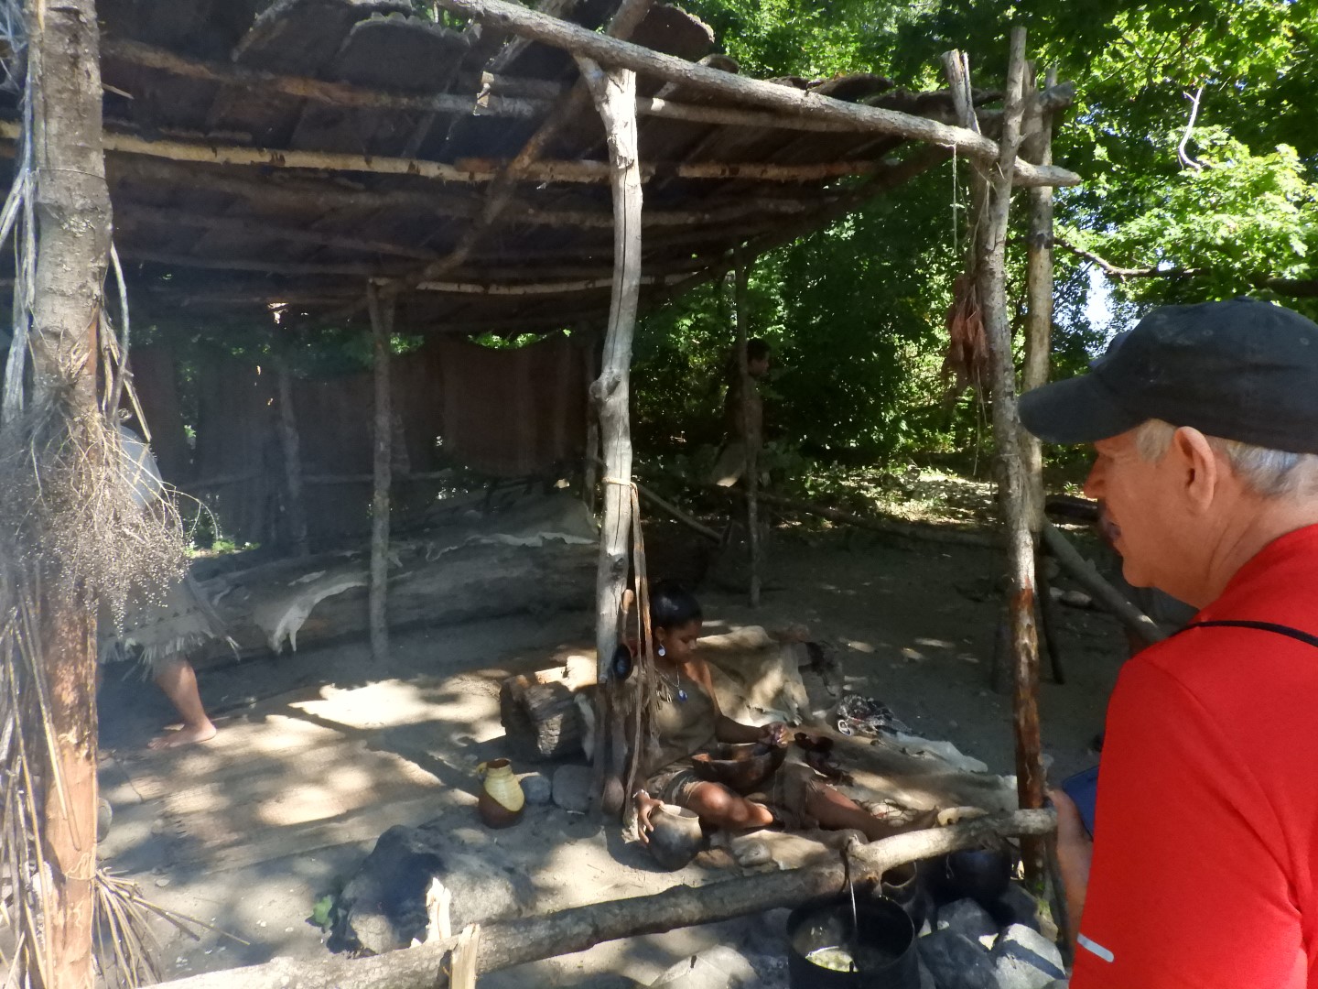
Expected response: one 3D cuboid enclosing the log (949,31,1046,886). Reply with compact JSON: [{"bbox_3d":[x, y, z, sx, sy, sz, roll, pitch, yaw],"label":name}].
[{"bbox_3d":[1.022,-0.049,2.656,0.240,2.480,0.130,-5,6,0],"label":"log"}]

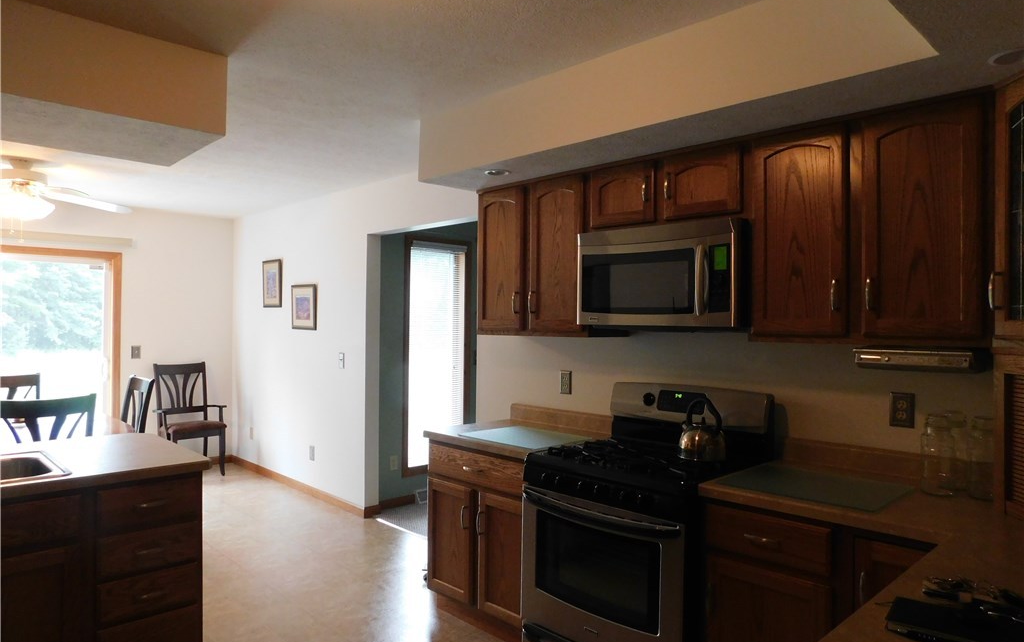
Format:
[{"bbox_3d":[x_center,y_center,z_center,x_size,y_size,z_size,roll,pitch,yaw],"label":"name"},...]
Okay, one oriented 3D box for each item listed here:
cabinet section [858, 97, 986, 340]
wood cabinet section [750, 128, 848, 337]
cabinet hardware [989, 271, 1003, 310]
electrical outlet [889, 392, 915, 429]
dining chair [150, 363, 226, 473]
[{"bbox_3d":[1.368,-0.299,2.201,0.325,0.725,0.365,0,1,-44],"label":"cabinet section"},{"bbox_3d":[1.106,-0.300,2.471,0.325,0.725,0.358,0,1,-44],"label":"wood cabinet section"},{"bbox_3d":[1.359,-0.084,1.910,0.033,0.107,0.014,0,0,1],"label":"cabinet hardware"},{"bbox_3d":[1.376,0.312,2.391,0.010,0.120,0.072,0,0,-44],"label":"electrical outlet"},{"bbox_3d":[-3.059,0.935,6.414,0.552,1.039,0.562,0,0,-44],"label":"dining chair"}]

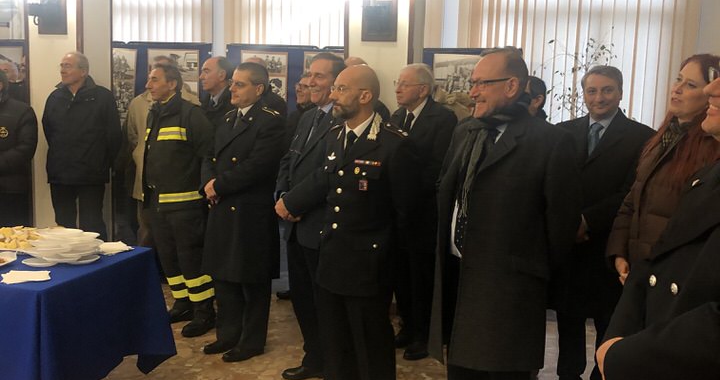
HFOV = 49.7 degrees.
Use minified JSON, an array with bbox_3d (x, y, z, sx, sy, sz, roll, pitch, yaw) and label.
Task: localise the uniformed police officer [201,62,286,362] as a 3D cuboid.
[{"bbox_3d":[-0.704,0.126,4.575,0.430,1.730,0.550,-6,11,-41],"label":"uniformed police officer"}]

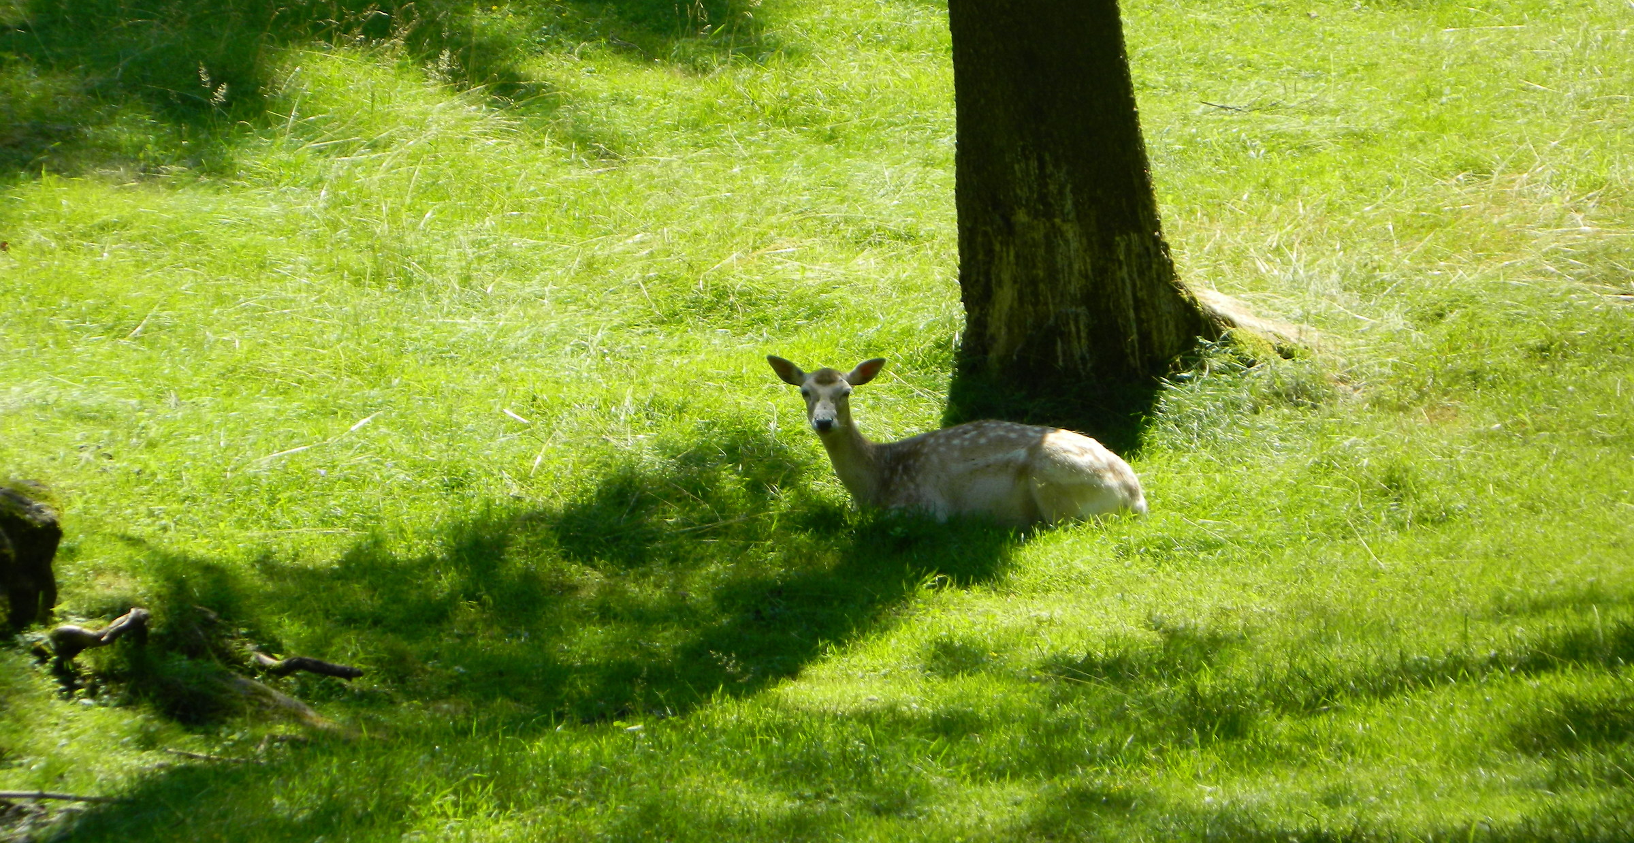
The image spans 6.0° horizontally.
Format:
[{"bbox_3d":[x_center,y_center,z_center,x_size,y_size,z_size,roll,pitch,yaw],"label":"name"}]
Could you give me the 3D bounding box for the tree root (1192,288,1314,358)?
[{"bbox_3d":[1.269,-0.287,45.500,0.380,0.190,0.250,-2,11,0],"label":"tree root"}]

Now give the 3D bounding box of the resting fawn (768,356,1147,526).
[{"bbox_3d":[0.393,0.052,44.000,1.060,0.510,0.420,-3,11,-5],"label":"resting fawn"}]

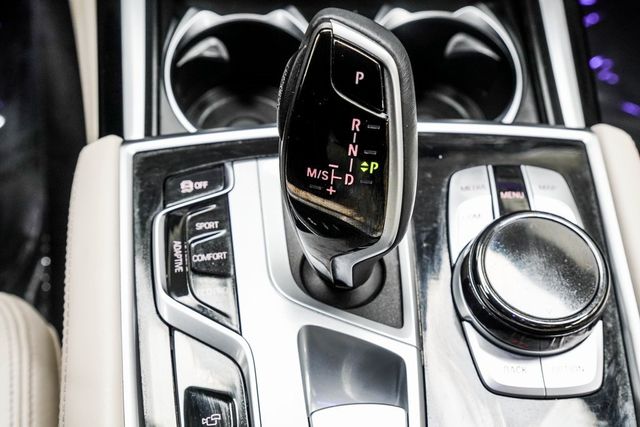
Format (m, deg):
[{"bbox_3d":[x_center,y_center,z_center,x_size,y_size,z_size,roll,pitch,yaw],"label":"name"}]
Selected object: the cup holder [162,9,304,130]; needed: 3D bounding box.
[{"bbox_3d":[-0.038,-0.050,0.495,0.082,0.060,0.082,-2,55,-4],"label":"cup holder"}]

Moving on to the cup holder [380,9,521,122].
[{"bbox_3d":[0.059,-0.066,0.472,0.080,0.018,0.080,-2,55,-4],"label":"cup holder"}]

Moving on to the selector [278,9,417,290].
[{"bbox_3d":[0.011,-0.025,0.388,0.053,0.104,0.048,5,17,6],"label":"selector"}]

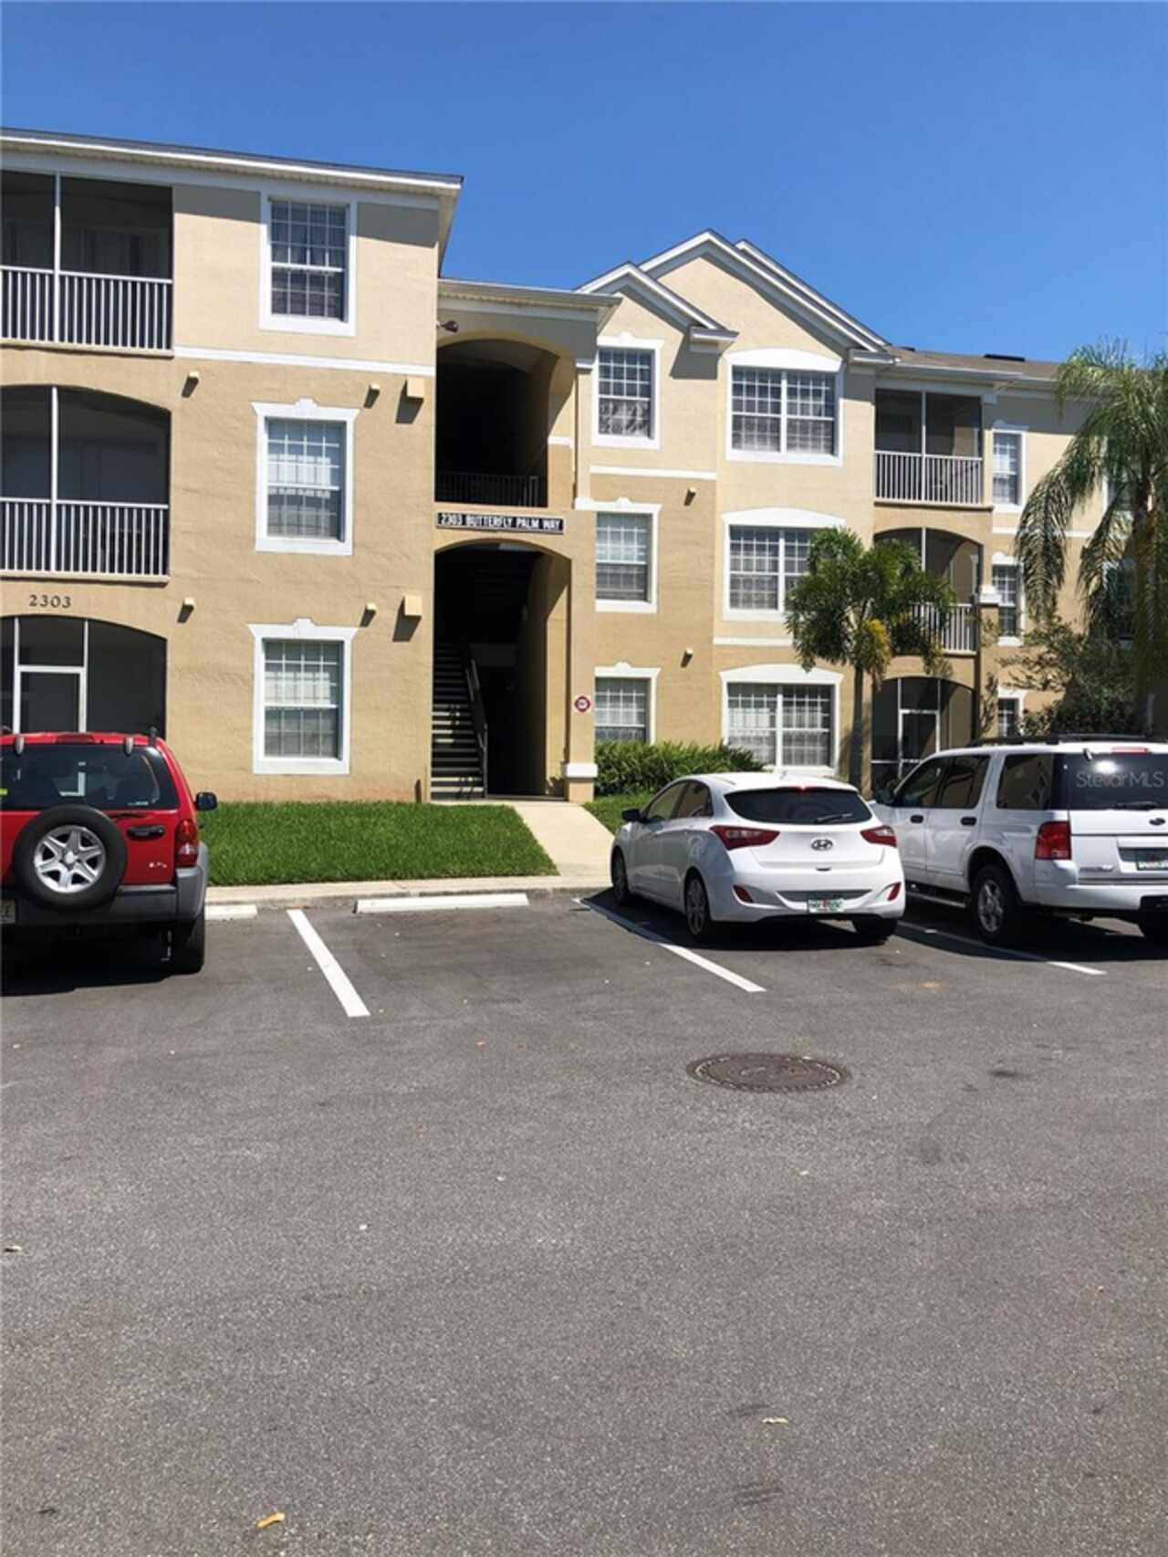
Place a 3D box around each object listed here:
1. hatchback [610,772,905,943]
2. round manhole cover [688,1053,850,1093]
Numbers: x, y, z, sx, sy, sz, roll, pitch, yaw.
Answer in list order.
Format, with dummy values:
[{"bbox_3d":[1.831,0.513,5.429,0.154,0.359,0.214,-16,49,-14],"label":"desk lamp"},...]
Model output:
[{"bbox_3d":[1.520,0.685,12.430,1.800,1.470,4.300,0,1,-13],"label":"hatchback"},{"bbox_3d":[0.943,1.495,6.400,0.830,0.040,0.830,1,1,0],"label":"round manhole cover"}]

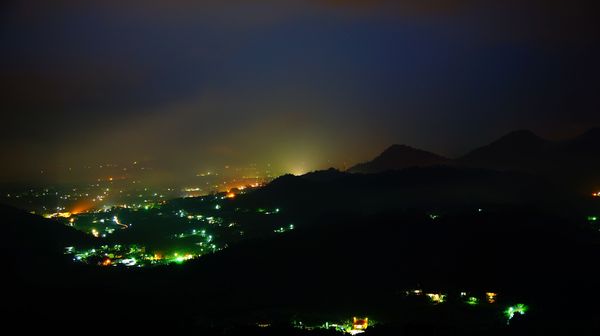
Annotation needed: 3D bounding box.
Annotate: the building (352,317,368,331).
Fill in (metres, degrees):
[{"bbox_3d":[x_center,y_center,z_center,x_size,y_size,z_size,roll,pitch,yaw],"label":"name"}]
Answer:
[{"bbox_3d":[50.420,129.580,500.000,12.500,9.000,10.000,0,1,6],"label":"building"}]

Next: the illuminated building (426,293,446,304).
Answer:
[{"bbox_3d":[134.220,128.320,590.000,18.500,8.500,11.000,0,1,13],"label":"illuminated building"}]

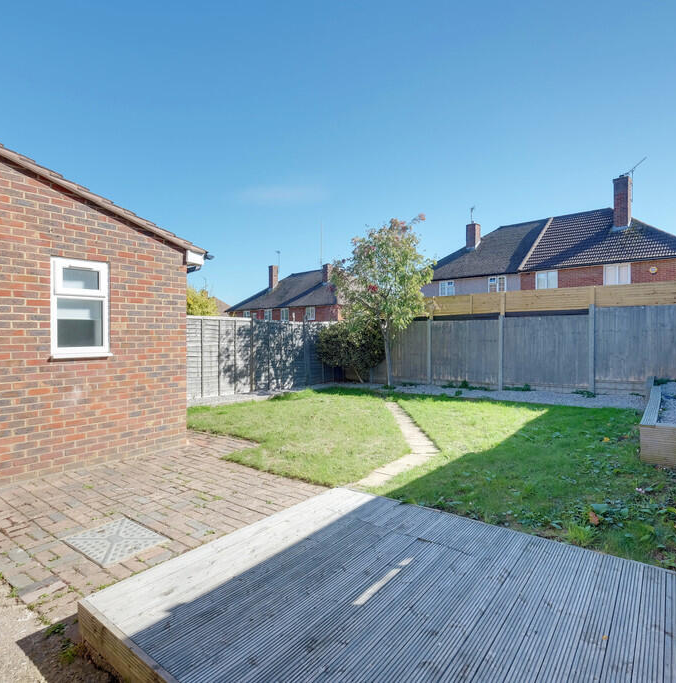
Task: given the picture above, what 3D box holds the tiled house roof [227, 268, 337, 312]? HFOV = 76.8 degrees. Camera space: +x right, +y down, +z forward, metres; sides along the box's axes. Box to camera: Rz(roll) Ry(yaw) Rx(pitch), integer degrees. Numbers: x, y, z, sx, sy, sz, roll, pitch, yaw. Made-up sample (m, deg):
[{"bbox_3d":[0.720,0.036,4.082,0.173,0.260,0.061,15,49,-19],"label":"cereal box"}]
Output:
[{"bbox_3d":[-2.431,-4.661,39.482,14.169,3.752,8.918,0,1,41],"label":"tiled house roof"}]

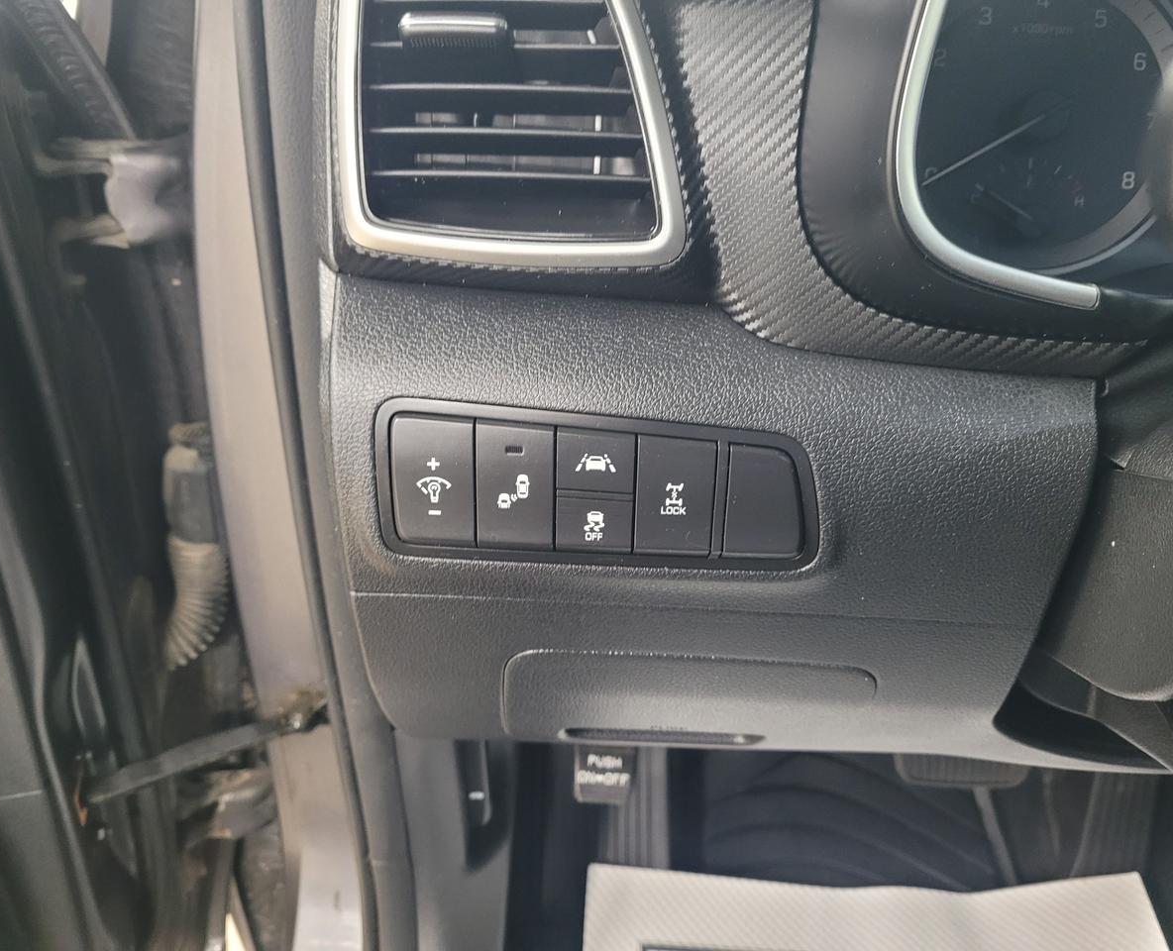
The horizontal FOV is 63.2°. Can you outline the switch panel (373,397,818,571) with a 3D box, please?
[{"bbox_3d":[0.003,0.001,0.319,0.145,0.055,0.020,1,18,-3],"label":"switch panel"}]

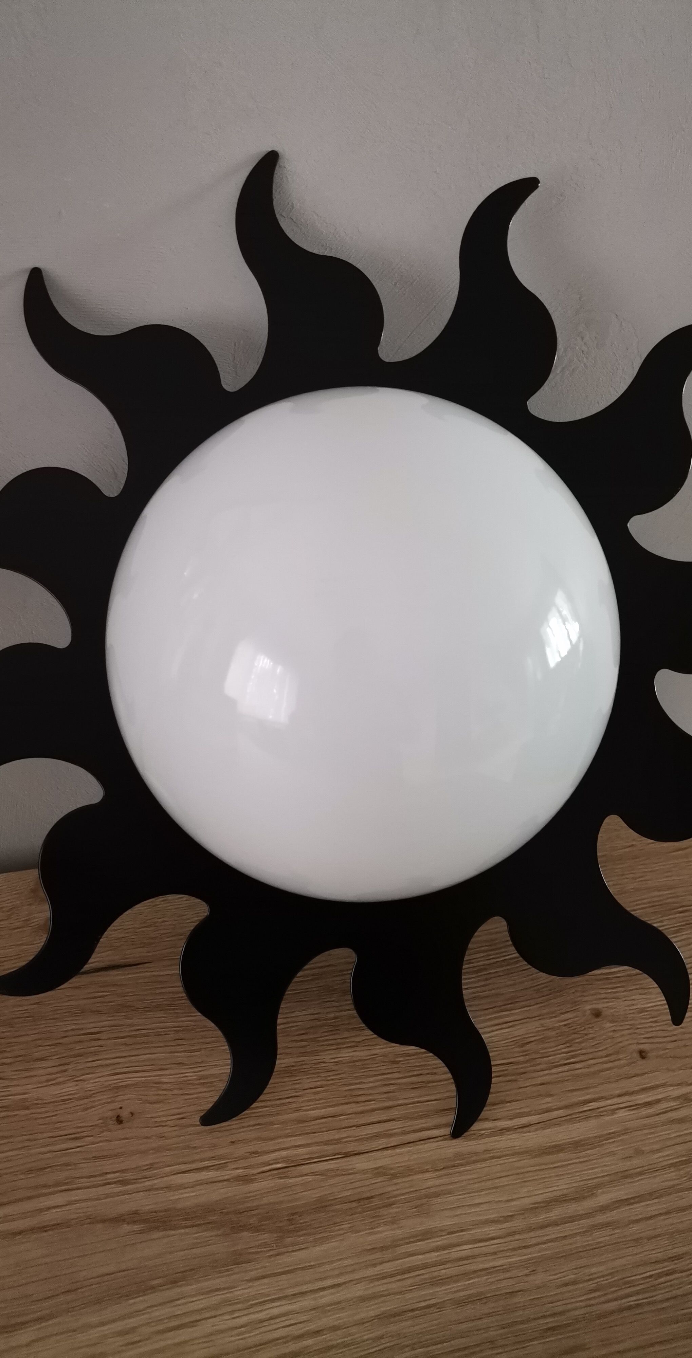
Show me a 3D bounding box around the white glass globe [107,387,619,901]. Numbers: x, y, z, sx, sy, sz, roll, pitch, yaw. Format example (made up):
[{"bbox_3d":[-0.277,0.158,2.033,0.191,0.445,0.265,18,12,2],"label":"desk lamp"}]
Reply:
[{"bbox_3d":[0.012,-0.014,0.476,0.260,0.260,0.088,0,3,-3],"label":"white glass globe"}]

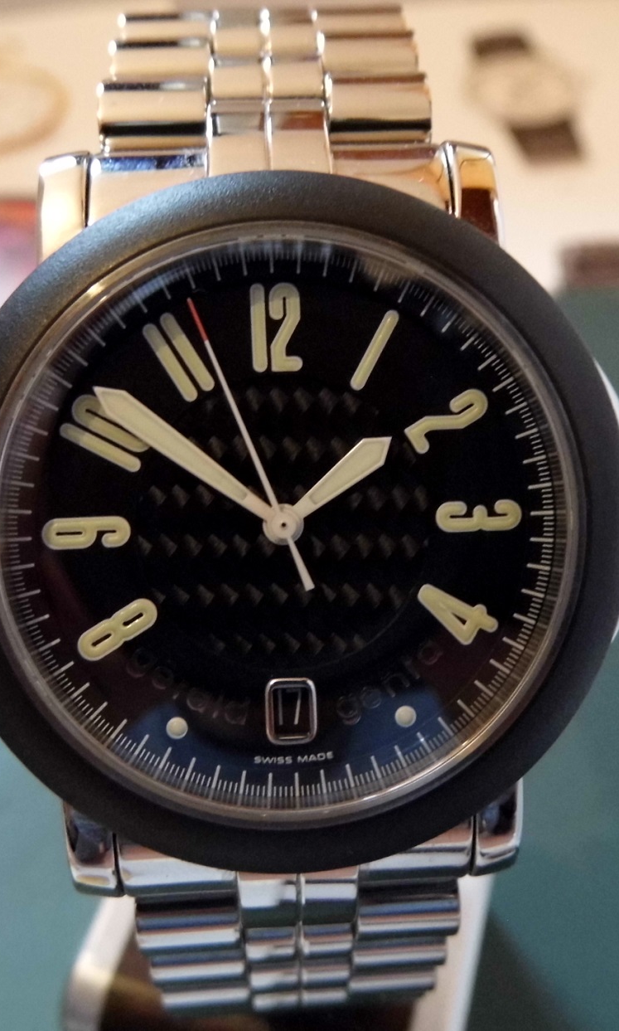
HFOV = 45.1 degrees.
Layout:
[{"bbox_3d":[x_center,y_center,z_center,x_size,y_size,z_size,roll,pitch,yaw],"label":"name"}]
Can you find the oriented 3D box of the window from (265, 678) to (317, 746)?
[{"bbox_3d":[-0.001,0.011,0.042,0.003,0.001,0.004,-3,92,-2],"label":"window"}]

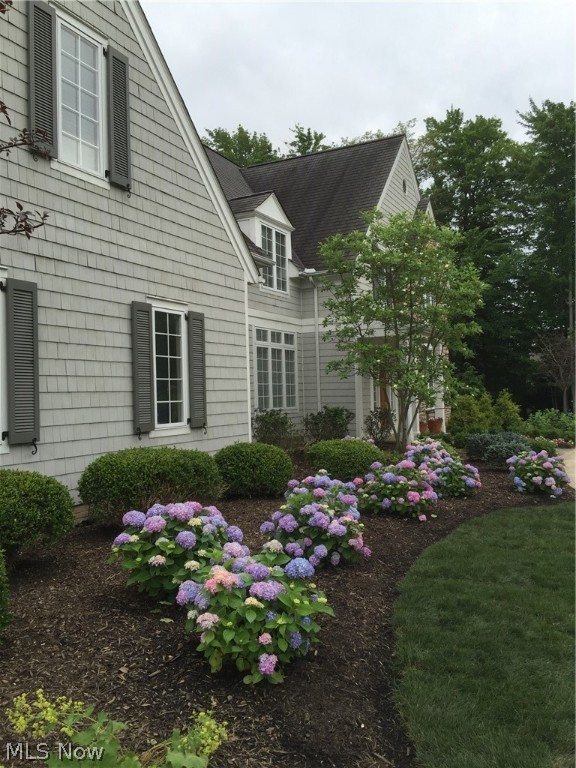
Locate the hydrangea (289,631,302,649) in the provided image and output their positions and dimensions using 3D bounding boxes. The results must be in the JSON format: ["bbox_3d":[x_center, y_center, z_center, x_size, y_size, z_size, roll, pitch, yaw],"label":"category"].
[{"bbox_3d":[0.039,1.330,3.350,0.075,0.092,0.080,-2,-1,0],"label":"hydrangea"}]

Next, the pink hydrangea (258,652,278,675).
[{"bbox_3d":[-0.101,1.447,3.320,0.105,0.120,0.105,-2,-1,0],"label":"pink hydrangea"}]

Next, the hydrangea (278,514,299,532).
[{"bbox_3d":[0.004,1.149,5.300,0.160,0.140,0.150,-2,-1,0],"label":"hydrangea"}]

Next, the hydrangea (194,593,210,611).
[{"bbox_3d":[-0.465,1.176,3.480,0.093,0.100,0.095,-2,-1,0],"label":"hydrangea"}]

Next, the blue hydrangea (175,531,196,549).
[{"bbox_3d":[-0.781,1.192,4.900,0.165,0.150,0.160,-2,-1,0],"label":"blue hydrangea"}]

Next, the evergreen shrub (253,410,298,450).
[{"bbox_3d":[-0.258,0.941,13.300,0.951,0.842,0.903,-2,-1,-1],"label":"evergreen shrub"}]

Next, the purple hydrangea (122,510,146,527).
[{"bbox_3d":[-1.050,0.920,4.400,0.161,0.108,0.153,-1,-1,-14],"label":"purple hydrangea"}]

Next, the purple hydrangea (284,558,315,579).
[{"bbox_3d":[0.057,0.918,3.200,0.146,0.096,0.139,-2,-1,1],"label":"purple hydrangea"}]

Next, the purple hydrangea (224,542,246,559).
[{"bbox_3d":[-0.295,0.919,3.550,0.130,0.086,0.123,-1,-1,-5],"label":"purple hydrangea"}]

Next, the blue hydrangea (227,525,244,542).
[{"bbox_3d":[-0.416,1.185,5.100,0.145,0.140,0.140,-2,-1,0],"label":"blue hydrangea"}]

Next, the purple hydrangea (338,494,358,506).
[{"bbox_3d":[0.527,1.014,5.600,0.171,0.103,0.162,-2,-1,5],"label":"purple hydrangea"}]

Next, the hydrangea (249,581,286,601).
[{"bbox_3d":[-0.096,0.969,3.020,0.175,0.089,0.140,-2,-1,-2],"label":"hydrangea"}]

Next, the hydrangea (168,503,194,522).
[{"bbox_3d":[-0.737,0.889,4.450,0.176,0.137,0.167,-1,-1,-10],"label":"hydrangea"}]

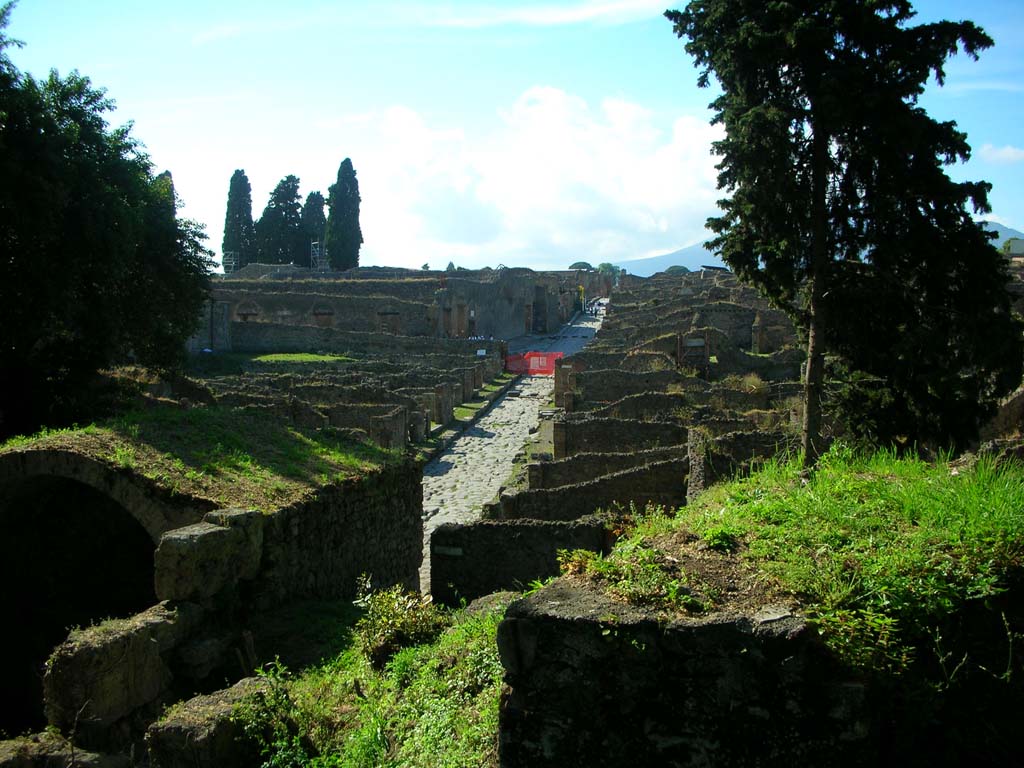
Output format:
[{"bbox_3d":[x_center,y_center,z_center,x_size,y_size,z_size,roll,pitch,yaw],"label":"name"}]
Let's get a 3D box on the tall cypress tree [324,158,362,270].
[{"bbox_3d":[-26.241,-26.195,161.244,5.918,17.562,5.918,-1,6,-9],"label":"tall cypress tree"}]

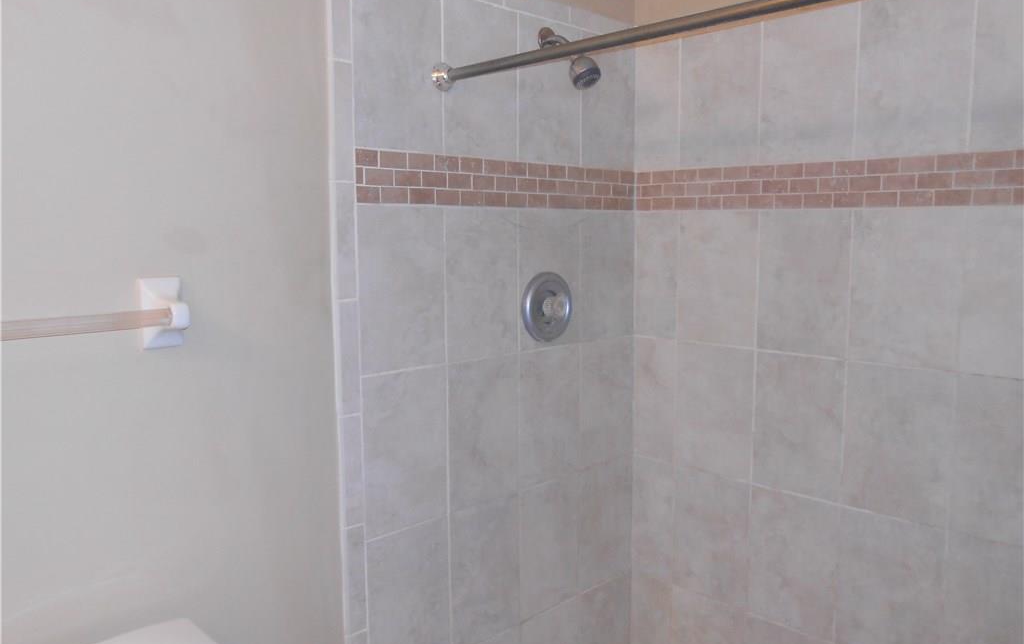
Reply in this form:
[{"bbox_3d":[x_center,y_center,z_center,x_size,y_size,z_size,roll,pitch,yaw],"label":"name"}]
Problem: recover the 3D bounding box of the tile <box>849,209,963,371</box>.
[{"bbox_3d":[0.775,-0.072,1.522,0.010,0.313,0.203,-6,9,-44],"label":"tile"}]

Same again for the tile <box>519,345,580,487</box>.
[{"bbox_3d":[0.085,0.214,1.757,0.199,0.304,0.009,-6,9,-44],"label":"tile"}]

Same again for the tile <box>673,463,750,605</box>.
[{"bbox_3d":[0.498,0.534,1.916,0.010,0.319,0.210,-6,9,-44],"label":"tile"}]

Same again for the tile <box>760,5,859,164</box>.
[{"bbox_3d":[0.614,-0.484,1.589,0.009,0.293,0.198,-6,9,-44],"label":"tile"}]

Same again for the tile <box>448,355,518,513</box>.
[{"bbox_3d":[-0.059,0.230,1.616,0.199,0.304,0.009,-6,9,-44],"label":"tile"}]

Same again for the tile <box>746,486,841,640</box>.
[{"bbox_3d":[0.618,0.527,1.697,0.009,0.304,0.198,-6,9,-44],"label":"tile"}]

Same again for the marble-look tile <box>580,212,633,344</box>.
[{"bbox_3d":[0.230,-0.109,1.867,0.205,0.307,0.009,-6,9,-44],"label":"marble-look tile"}]

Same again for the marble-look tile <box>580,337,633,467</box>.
[{"bbox_3d":[0.237,0.202,1.938,0.211,0.311,0.010,-6,9,-44],"label":"marble-look tile"}]

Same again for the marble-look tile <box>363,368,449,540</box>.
[{"bbox_3d":[-0.207,0.250,1.502,0.201,0.311,0.010,-6,9,-44],"label":"marble-look tile"}]

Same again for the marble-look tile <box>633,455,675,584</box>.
[{"bbox_3d":[0.375,0.521,2.040,0.010,0.319,0.132,-6,9,-44],"label":"marble-look tile"}]

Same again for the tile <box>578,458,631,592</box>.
[{"bbox_3d":[0.242,0.521,2.011,0.214,0.319,0.010,-6,9,-44],"label":"tile"}]

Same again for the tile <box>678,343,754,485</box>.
[{"bbox_3d":[0.485,0.211,1.848,0.010,0.311,0.204,-6,9,-44],"label":"tile"}]

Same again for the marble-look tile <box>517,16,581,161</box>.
[{"bbox_3d":[0.085,-0.518,1.747,0.207,0.316,0.010,-6,9,-44],"label":"marble-look tile"}]

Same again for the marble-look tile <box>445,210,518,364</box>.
[{"bbox_3d":[-0.062,-0.079,1.612,0.204,0.313,0.010,-6,9,-44],"label":"marble-look tile"}]

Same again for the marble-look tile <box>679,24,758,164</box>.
[{"bbox_3d":[0.489,-0.523,1.803,0.010,0.311,0.210,-6,9,-44],"label":"marble-look tile"}]

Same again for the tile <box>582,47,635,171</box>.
[{"bbox_3d":[0.228,-0.513,1.824,0.205,0.302,0.009,-6,9,-44],"label":"tile"}]

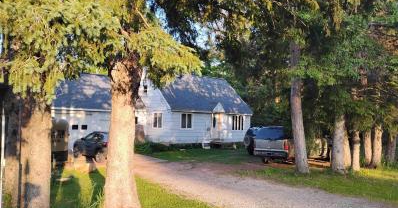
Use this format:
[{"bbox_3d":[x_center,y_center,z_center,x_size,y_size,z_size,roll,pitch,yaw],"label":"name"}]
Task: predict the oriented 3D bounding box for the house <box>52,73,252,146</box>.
[{"bbox_3d":[-4.709,0.495,29.767,16.770,7.000,10.300,4,-6,-38],"label":"house"}]

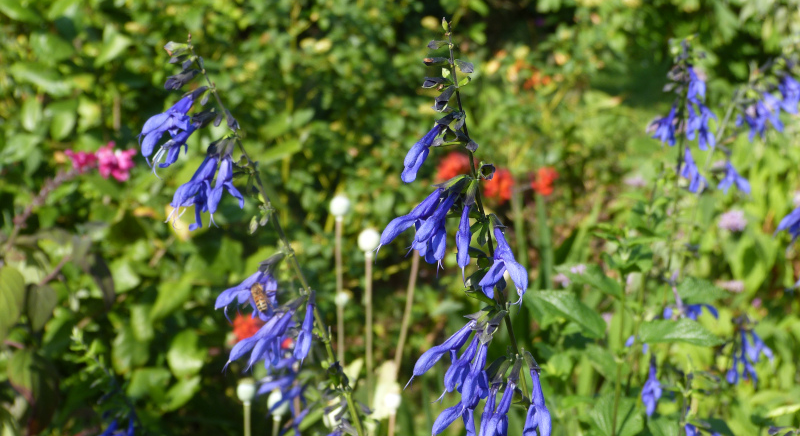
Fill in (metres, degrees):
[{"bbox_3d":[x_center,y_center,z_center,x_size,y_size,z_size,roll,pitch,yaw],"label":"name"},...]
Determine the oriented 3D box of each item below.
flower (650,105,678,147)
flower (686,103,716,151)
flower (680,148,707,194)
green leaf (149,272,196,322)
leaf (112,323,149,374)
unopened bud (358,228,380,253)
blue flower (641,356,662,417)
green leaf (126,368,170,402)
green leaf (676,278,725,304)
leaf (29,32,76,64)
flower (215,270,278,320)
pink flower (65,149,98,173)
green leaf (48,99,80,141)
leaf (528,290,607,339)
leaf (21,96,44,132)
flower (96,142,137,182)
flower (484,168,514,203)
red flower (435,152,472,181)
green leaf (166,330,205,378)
[{"bbox_3d":[0.223,-0.078,1.400,0.024,0.035,0.027,7,14,30],"label":"flower"},{"bbox_3d":[0.230,-0.070,1.270,0.023,0.037,0.024,0,11,0],"label":"flower"},{"bbox_3d":[0.247,-0.039,1.400,0.022,0.039,0.025,-7,14,-30],"label":"flower"},{"bbox_3d":[-0.219,0.076,1.600,0.046,0.048,0.028,0,12,0],"label":"green leaf"},{"bbox_3d":[-0.364,0.176,2.250,0.049,0.070,0.030,0,11,0],"label":"leaf"},{"bbox_3d":[-0.029,0.022,1.600,0.021,0.023,0.021,0,11,0],"label":"unopened bud"},{"bbox_3d":[0.178,0.119,1.180,0.016,0.043,0.020,1,12,6],"label":"blue flower"},{"bbox_3d":[-0.340,0.225,2.250,0.059,0.049,0.035,0,11,0],"label":"green leaf"},{"bbox_3d":[0.229,0.056,1.270,0.037,0.020,0.030,0,11,0],"label":"green leaf"},{"bbox_3d":[-0.376,-0.183,1.800,0.048,0.035,0.030,0,12,0],"label":"leaf"},{"bbox_3d":[-0.088,0.044,0.950,0.036,0.029,0.026,-5,13,-22],"label":"flower"},{"bbox_3d":[-0.278,-0.050,1.450,0.030,0.021,0.025,4,13,17],"label":"pink flower"},{"bbox_3d":[-0.497,-0.145,2.450,0.047,0.062,0.030,-2,11,-10],"label":"green leaf"},{"bbox_3d":[0.116,0.067,1.150,0.054,0.033,0.035,4,12,20],"label":"leaf"},{"bbox_3d":[-0.543,-0.152,2.450,0.032,0.053,0.025,-2,11,-10],"label":"leaf"},{"bbox_3d":[-0.247,-0.048,1.450,0.035,0.035,0.035,-3,13,-12],"label":"flower"},{"bbox_3d":[0.143,-0.047,2.400,0.043,0.049,0.045,0,11,0],"label":"flower"},{"bbox_3d":[0.058,-0.056,1.800,0.041,0.030,0.036,0,12,0],"label":"red flower"},{"bbox_3d":[-0.290,0.185,2.250,0.051,0.065,0.030,0,11,0],"label":"green leaf"}]

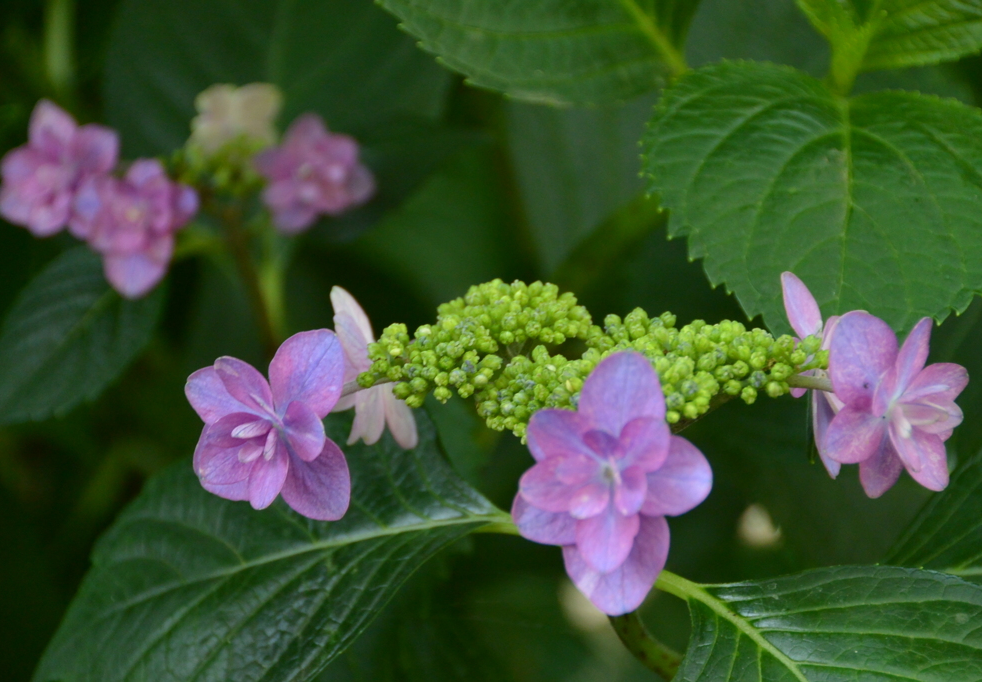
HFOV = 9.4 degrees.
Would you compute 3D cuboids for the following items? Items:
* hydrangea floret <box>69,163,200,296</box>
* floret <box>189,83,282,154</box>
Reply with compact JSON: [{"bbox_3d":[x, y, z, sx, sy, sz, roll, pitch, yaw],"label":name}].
[{"bbox_3d":[-0.088,-0.028,1.470,0.031,0.034,0.018,2,3,6],"label":"hydrangea floret"},{"bbox_3d":[-0.065,-0.055,1.530,0.025,0.025,0.015,0,6,0],"label":"floret"}]

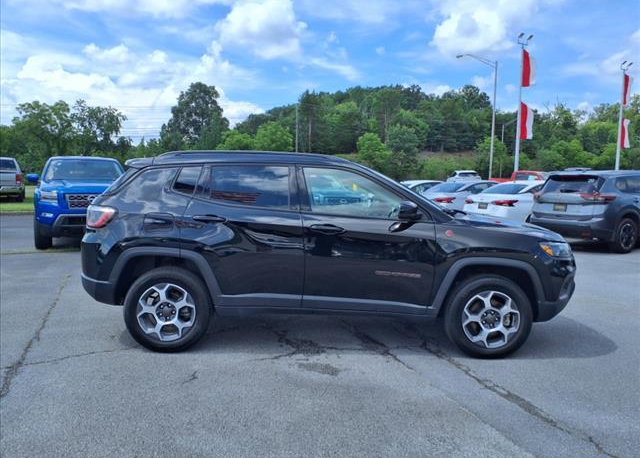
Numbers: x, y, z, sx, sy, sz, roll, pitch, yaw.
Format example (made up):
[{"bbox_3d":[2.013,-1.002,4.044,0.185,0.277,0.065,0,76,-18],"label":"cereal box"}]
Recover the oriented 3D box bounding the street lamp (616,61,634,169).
[{"bbox_3d":[23.831,-7.678,39.389,0.900,10.850,0.600,1,6,0],"label":"street lamp"}]

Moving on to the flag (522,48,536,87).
[{"bbox_3d":[13.405,-10.321,32.111,0.850,2.380,0.250,1,6,0],"label":"flag"}]

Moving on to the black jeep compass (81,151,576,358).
[{"bbox_3d":[0.088,0.134,4.875,4.400,1.650,1.900,1,6,0],"label":"black jeep compass"}]

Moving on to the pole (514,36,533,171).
[{"bbox_3d":[12.968,-7.126,32.430,0.900,10.720,0.600,1,6,0],"label":"pole"}]

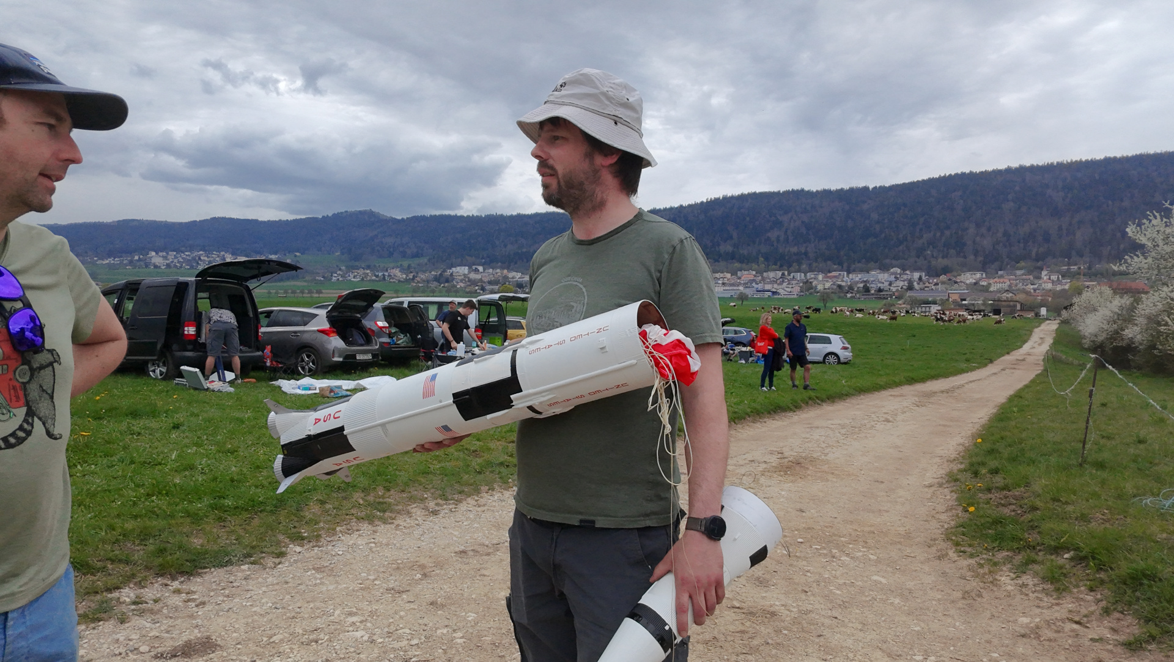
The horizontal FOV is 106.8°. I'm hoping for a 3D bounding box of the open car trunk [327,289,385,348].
[{"bbox_3d":[-4.940,-0.265,9.350,0.620,1.220,1.150,0,2,12],"label":"open car trunk"}]

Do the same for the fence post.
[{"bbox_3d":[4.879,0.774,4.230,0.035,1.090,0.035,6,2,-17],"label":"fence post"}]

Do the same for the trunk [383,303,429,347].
[{"bbox_3d":[-4.830,-0.160,11.600,0.600,1.100,1.150,1,2,14],"label":"trunk"}]

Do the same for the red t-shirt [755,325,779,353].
[{"bbox_3d":[3.980,0.172,9.600,0.330,0.590,0.430,2,3,37],"label":"red t-shirt"}]

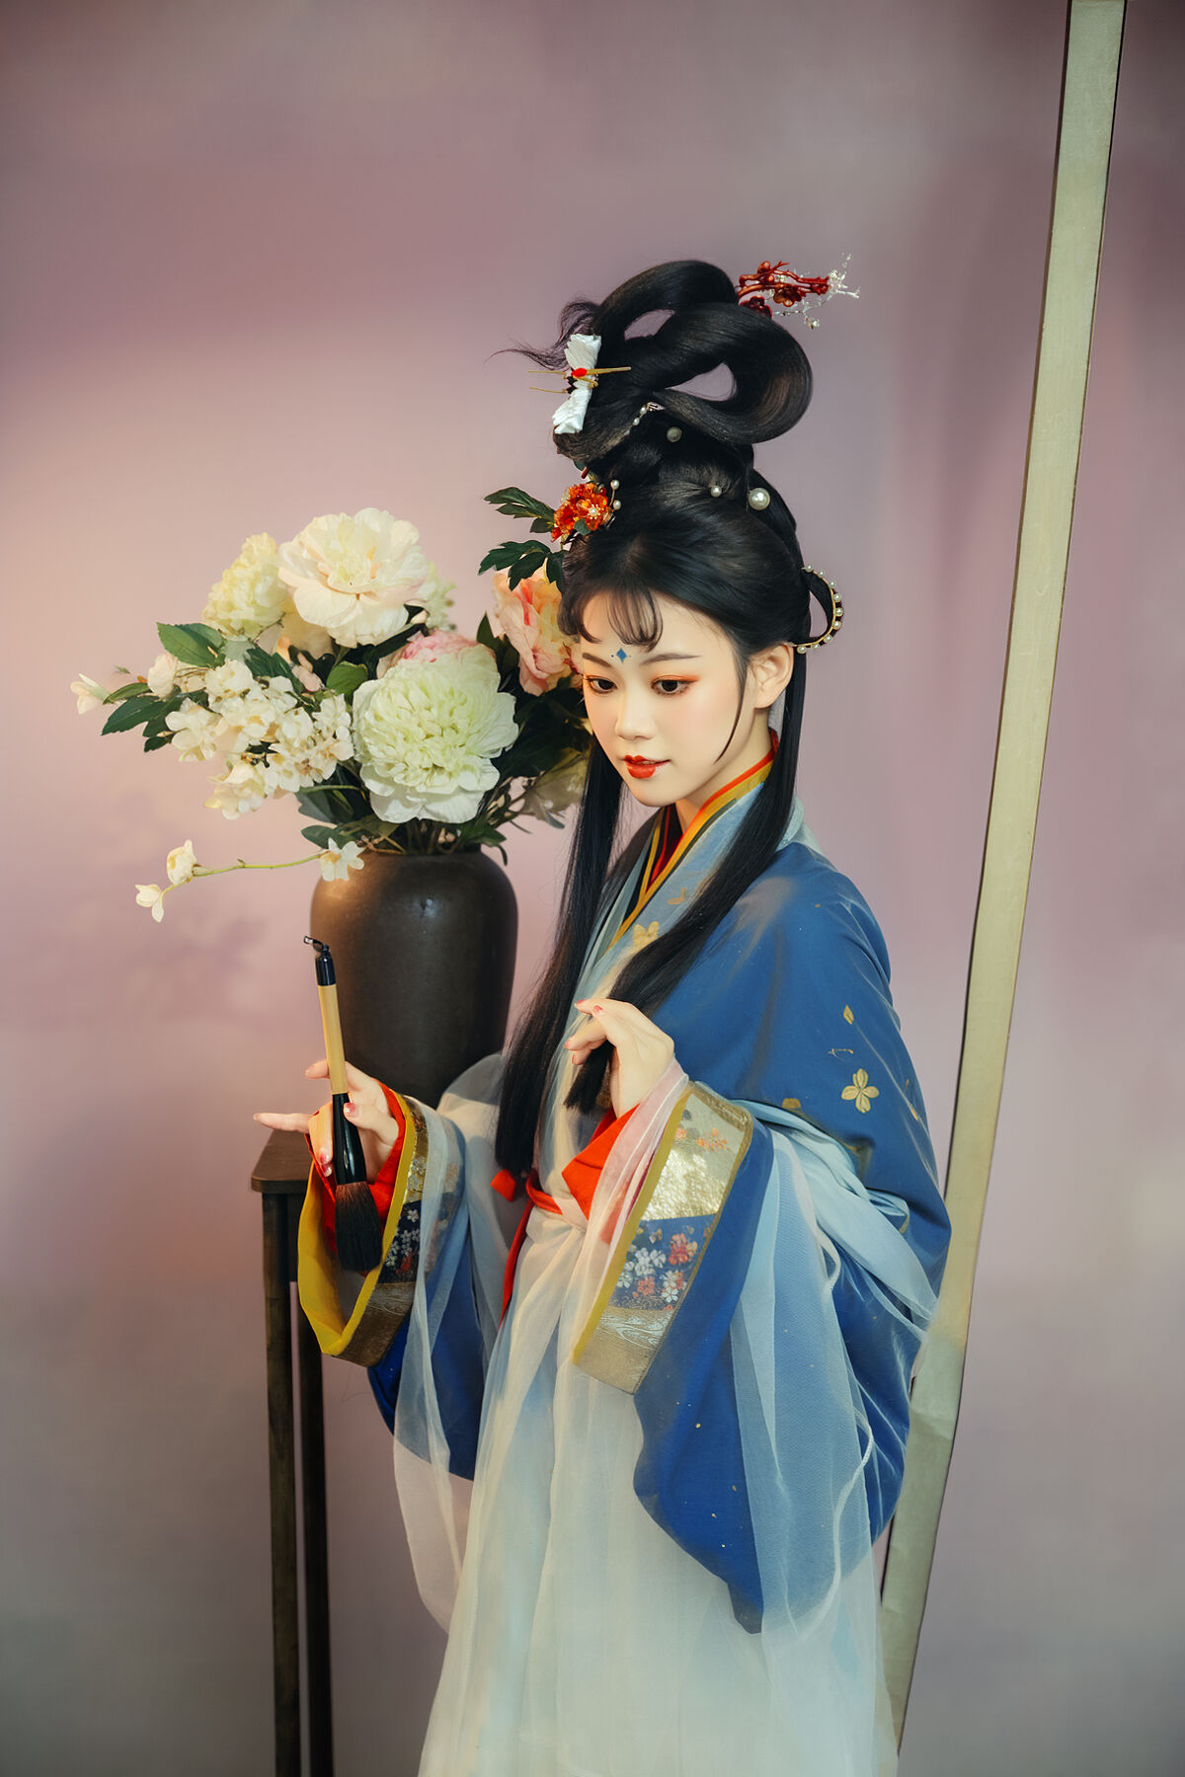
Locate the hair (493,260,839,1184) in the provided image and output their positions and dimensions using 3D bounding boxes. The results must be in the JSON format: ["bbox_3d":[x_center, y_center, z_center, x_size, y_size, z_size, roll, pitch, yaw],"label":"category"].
[{"bbox_3d":[0.058,-0.131,2.980,0.250,0.730,0.270,7,11,37],"label":"hair"}]

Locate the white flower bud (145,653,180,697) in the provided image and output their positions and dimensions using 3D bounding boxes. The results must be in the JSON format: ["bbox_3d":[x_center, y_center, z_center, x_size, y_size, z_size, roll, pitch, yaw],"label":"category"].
[{"bbox_3d":[-0.354,-0.176,3.130,0.030,0.037,0.029,3,10,20],"label":"white flower bud"}]

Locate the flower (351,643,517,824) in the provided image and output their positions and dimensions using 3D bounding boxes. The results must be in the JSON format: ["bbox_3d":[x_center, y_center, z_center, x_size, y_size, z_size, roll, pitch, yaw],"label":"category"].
[{"bbox_3d":[-0.137,-0.135,3.290,0.142,0.156,0.105,0,7,3],"label":"flower"}]

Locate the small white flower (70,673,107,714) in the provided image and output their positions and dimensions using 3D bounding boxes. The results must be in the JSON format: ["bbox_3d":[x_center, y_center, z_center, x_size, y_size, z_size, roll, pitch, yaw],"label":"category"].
[{"bbox_3d":[-0.411,-0.159,3.100,0.032,0.034,0.032,-4,6,-30],"label":"small white flower"}]

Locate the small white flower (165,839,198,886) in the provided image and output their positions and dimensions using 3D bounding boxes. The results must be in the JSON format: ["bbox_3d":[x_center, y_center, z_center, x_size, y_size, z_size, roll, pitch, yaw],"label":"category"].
[{"bbox_3d":[-0.357,-0.023,3.300,0.029,0.040,0.030,5,9,37],"label":"small white flower"}]

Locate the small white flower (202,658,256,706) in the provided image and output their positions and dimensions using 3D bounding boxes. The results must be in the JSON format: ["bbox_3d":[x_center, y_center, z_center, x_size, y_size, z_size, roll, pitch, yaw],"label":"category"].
[{"bbox_3d":[-0.316,-0.179,3.310,0.047,0.042,0.038,1,7,15],"label":"small white flower"}]

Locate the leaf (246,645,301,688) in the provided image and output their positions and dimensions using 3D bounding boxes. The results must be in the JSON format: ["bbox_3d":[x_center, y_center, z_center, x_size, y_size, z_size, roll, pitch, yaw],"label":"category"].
[{"bbox_3d":[-0.264,-0.184,3.140,0.048,0.038,0.022,0,9,0],"label":"leaf"}]

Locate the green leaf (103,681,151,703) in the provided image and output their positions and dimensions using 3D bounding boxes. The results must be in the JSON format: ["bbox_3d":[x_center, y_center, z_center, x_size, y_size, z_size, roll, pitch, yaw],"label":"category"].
[{"bbox_3d":[-0.383,-0.162,3.130,0.041,0.018,0.020,2,9,15],"label":"green leaf"}]

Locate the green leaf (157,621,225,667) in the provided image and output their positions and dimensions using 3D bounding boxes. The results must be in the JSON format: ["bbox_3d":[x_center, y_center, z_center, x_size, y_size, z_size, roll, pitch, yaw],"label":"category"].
[{"bbox_3d":[-0.330,-0.201,3.130,0.056,0.037,0.020,2,9,10],"label":"green leaf"}]

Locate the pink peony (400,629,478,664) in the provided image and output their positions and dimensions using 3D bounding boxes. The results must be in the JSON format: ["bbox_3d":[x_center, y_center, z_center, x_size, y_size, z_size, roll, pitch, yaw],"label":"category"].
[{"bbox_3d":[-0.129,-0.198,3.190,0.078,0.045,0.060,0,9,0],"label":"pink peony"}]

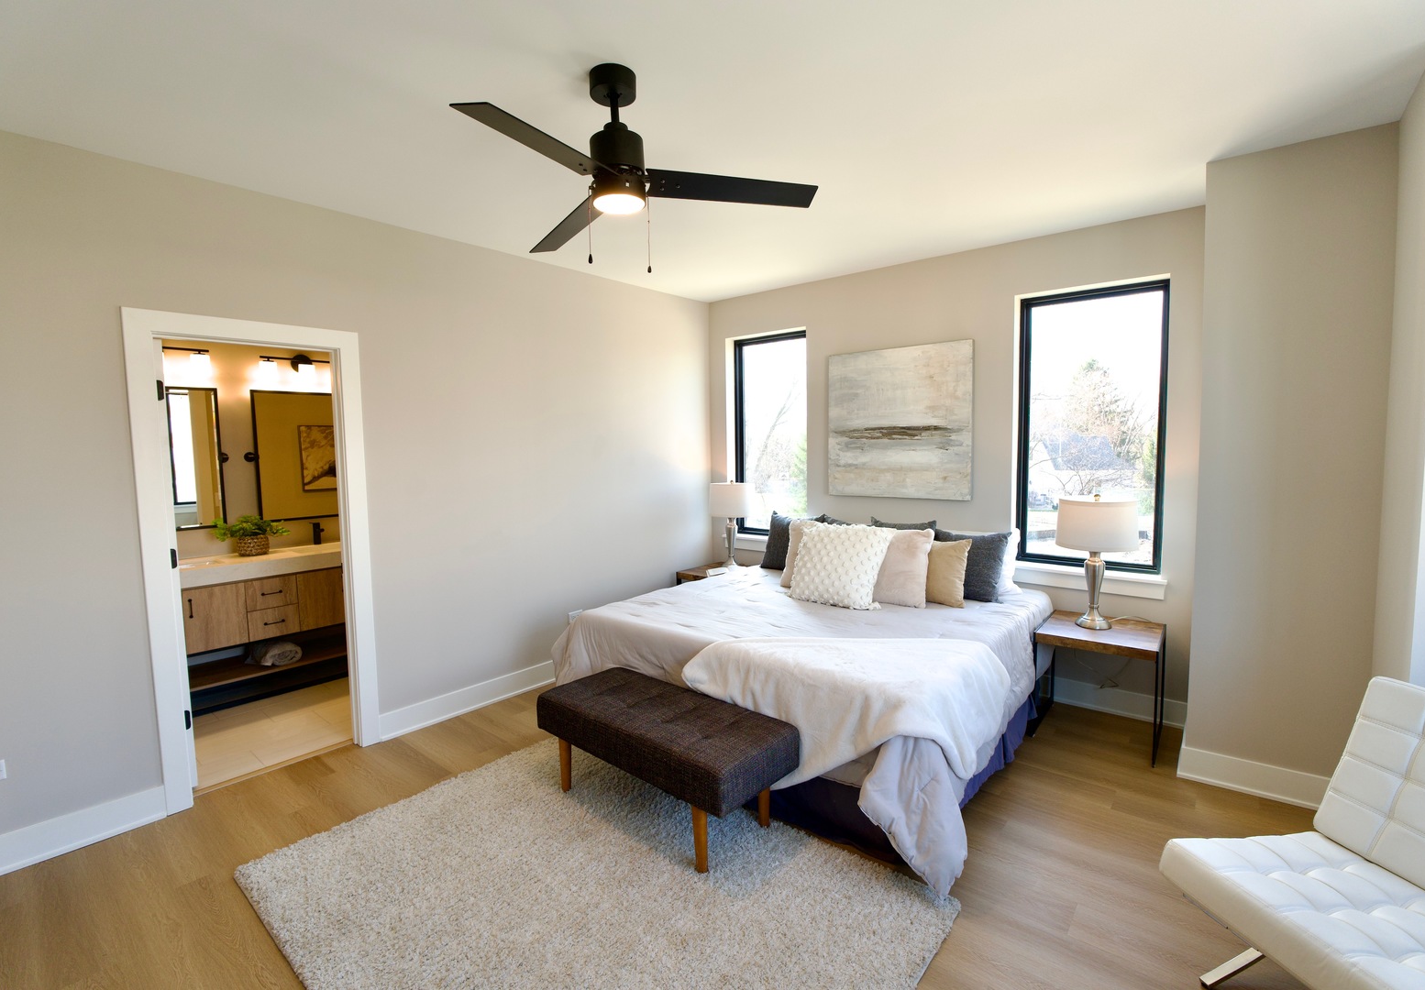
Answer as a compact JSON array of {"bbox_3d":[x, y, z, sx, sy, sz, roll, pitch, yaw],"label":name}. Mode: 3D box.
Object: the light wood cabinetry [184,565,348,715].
[{"bbox_3d":[-3.020,0.897,4.169,0.550,0.780,1.480,3,6,41],"label":"light wood cabinetry"}]

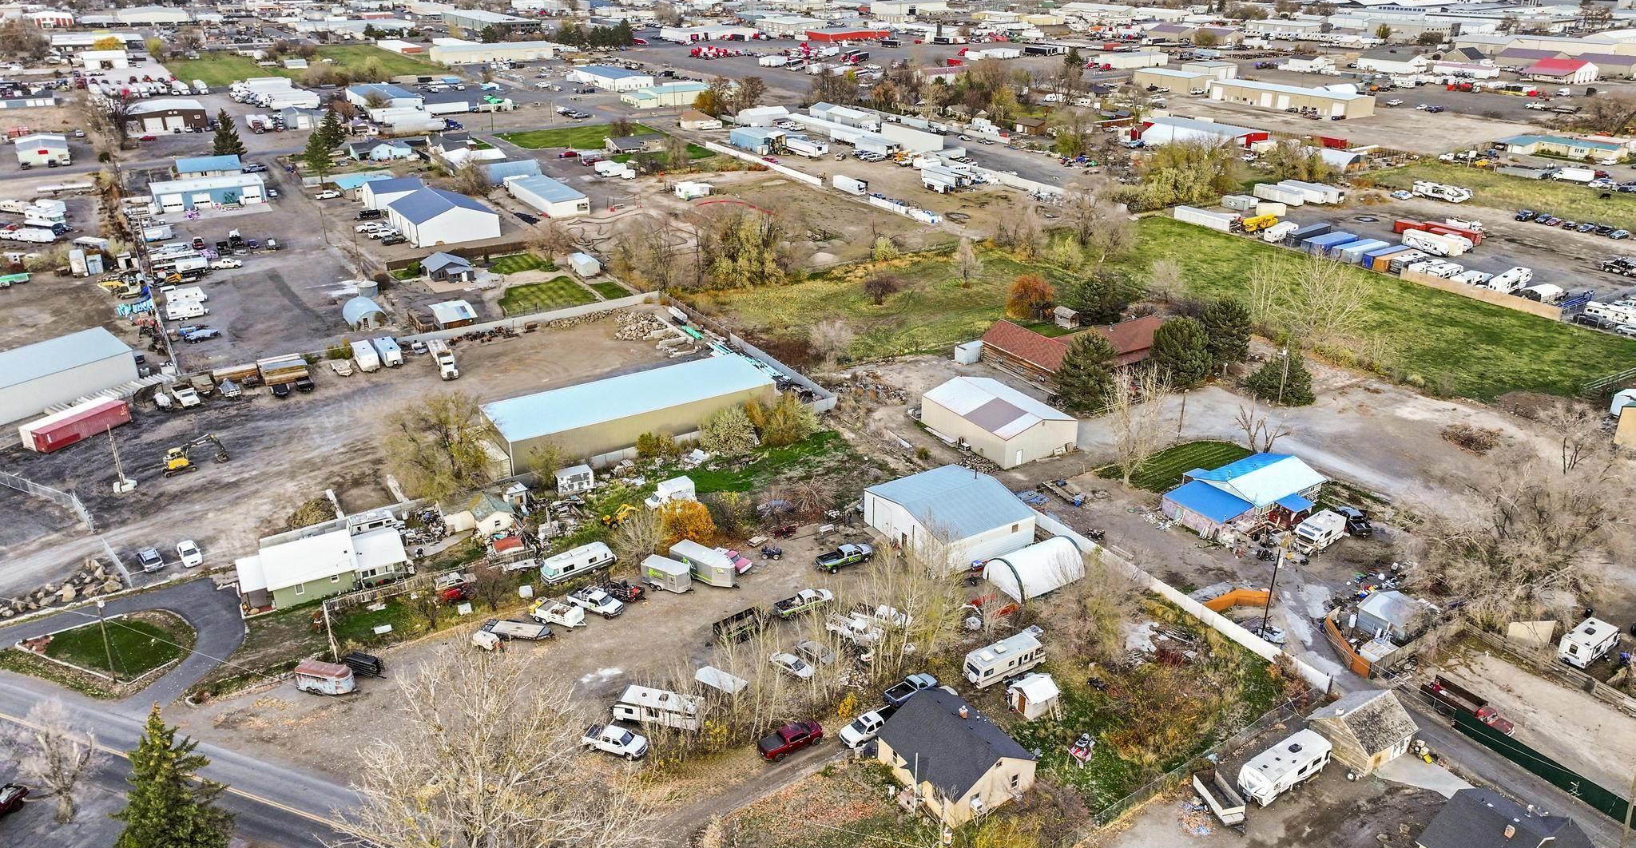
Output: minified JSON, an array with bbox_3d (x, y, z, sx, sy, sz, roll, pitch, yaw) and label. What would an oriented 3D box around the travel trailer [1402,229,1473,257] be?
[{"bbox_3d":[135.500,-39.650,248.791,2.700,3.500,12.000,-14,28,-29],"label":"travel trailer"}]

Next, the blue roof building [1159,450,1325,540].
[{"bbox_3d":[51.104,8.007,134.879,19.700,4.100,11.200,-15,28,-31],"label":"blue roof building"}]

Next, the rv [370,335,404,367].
[{"bbox_3d":[-68.830,-11.410,182.150,2.450,3.000,7.700,-14,28,-29],"label":"rv"}]

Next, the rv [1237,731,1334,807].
[{"bbox_3d":[37.535,27.825,91.327,8.800,2.900,2.500,-15,28,-31],"label":"rv"}]

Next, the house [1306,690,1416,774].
[{"bbox_3d":[46.510,25.650,96.790,6.700,4.300,6.150,-14,27,-29],"label":"house"}]

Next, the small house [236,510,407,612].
[{"bbox_3d":[-53.060,15.230,121.310,16.000,3.300,10.000,-13,27,-27],"label":"small house"}]

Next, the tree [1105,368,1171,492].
[{"bbox_3d":[39.940,0.450,139.490,8.000,15.700,7.800,6,24,13],"label":"tree"}]

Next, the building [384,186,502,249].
[{"bbox_3d":[-86.170,-48.270,260.840,18.300,8.000,24.400,-15,28,-30],"label":"building"}]

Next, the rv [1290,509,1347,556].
[{"bbox_3d":[56.008,12.195,126.851,7.200,2.900,2.500,-17,29,-33],"label":"rv"}]

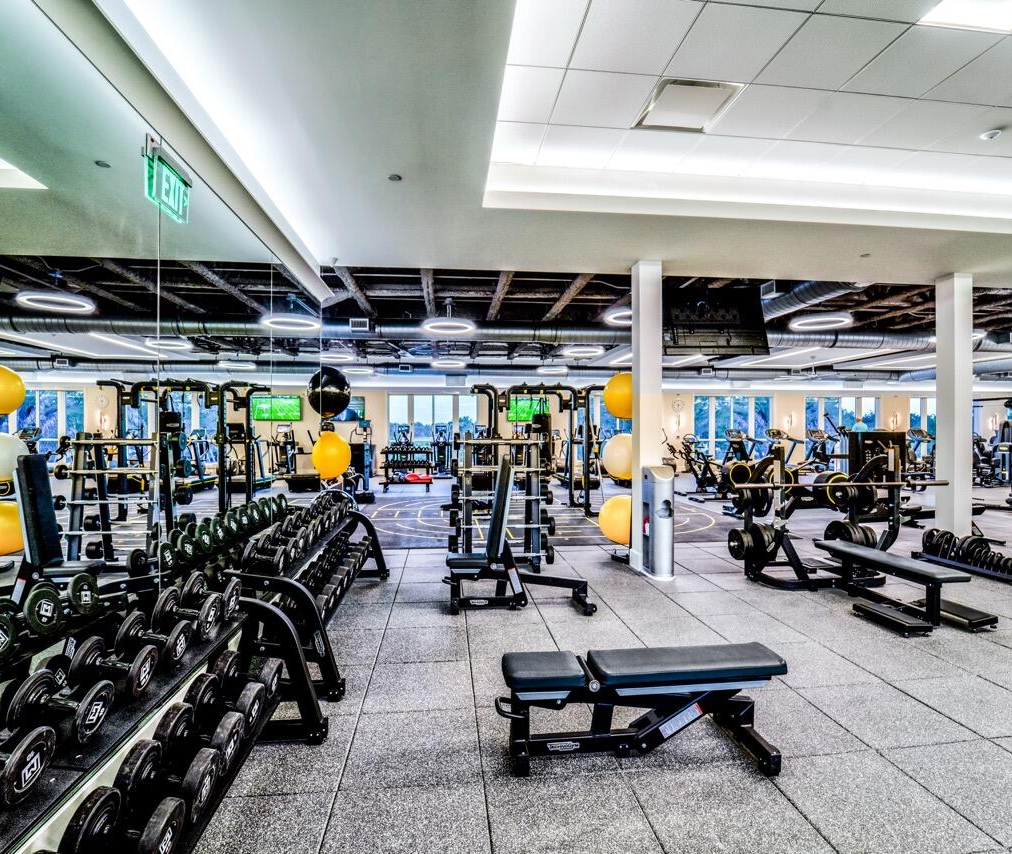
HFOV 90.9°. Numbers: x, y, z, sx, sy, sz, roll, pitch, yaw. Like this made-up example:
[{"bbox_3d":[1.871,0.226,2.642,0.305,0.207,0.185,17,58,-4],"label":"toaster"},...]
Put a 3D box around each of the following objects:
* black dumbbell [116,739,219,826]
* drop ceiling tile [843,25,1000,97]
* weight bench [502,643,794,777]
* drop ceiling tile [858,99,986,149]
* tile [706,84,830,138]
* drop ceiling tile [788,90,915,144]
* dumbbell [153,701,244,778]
[{"bbox_3d":[-1.113,1.175,1.653,0.235,0.200,0.200,14,-2,-7],"label":"black dumbbell"},{"bbox_3d":[2.596,-2.289,3.140,0.620,0.020,0.580,0,0,-7],"label":"drop ceiling tile"},{"bbox_3d":[0.614,1.313,2.352,1.330,0.460,0.450,0,0,-7],"label":"weight bench"},{"bbox_3d":[3.133,-2.277,3.765,0.615,0.020,0.580,0,0,-7],"label":"drop ceiling tile"},{"bbox_3d":[1.923,-2.305,3.653,0.615,0.020,0.590,0,-1,-7],"label":"tile"},{"bbox_3d":[2.516,-2.277,3.690,0.615,0.020,0.580,0,0,-7],"label":"drop ceiling tile"},{"bbox_3d":[-1.086,1.115,1.782,0.230,0.195,0.195,16,-3,-8],"label":"dumbbell"}]

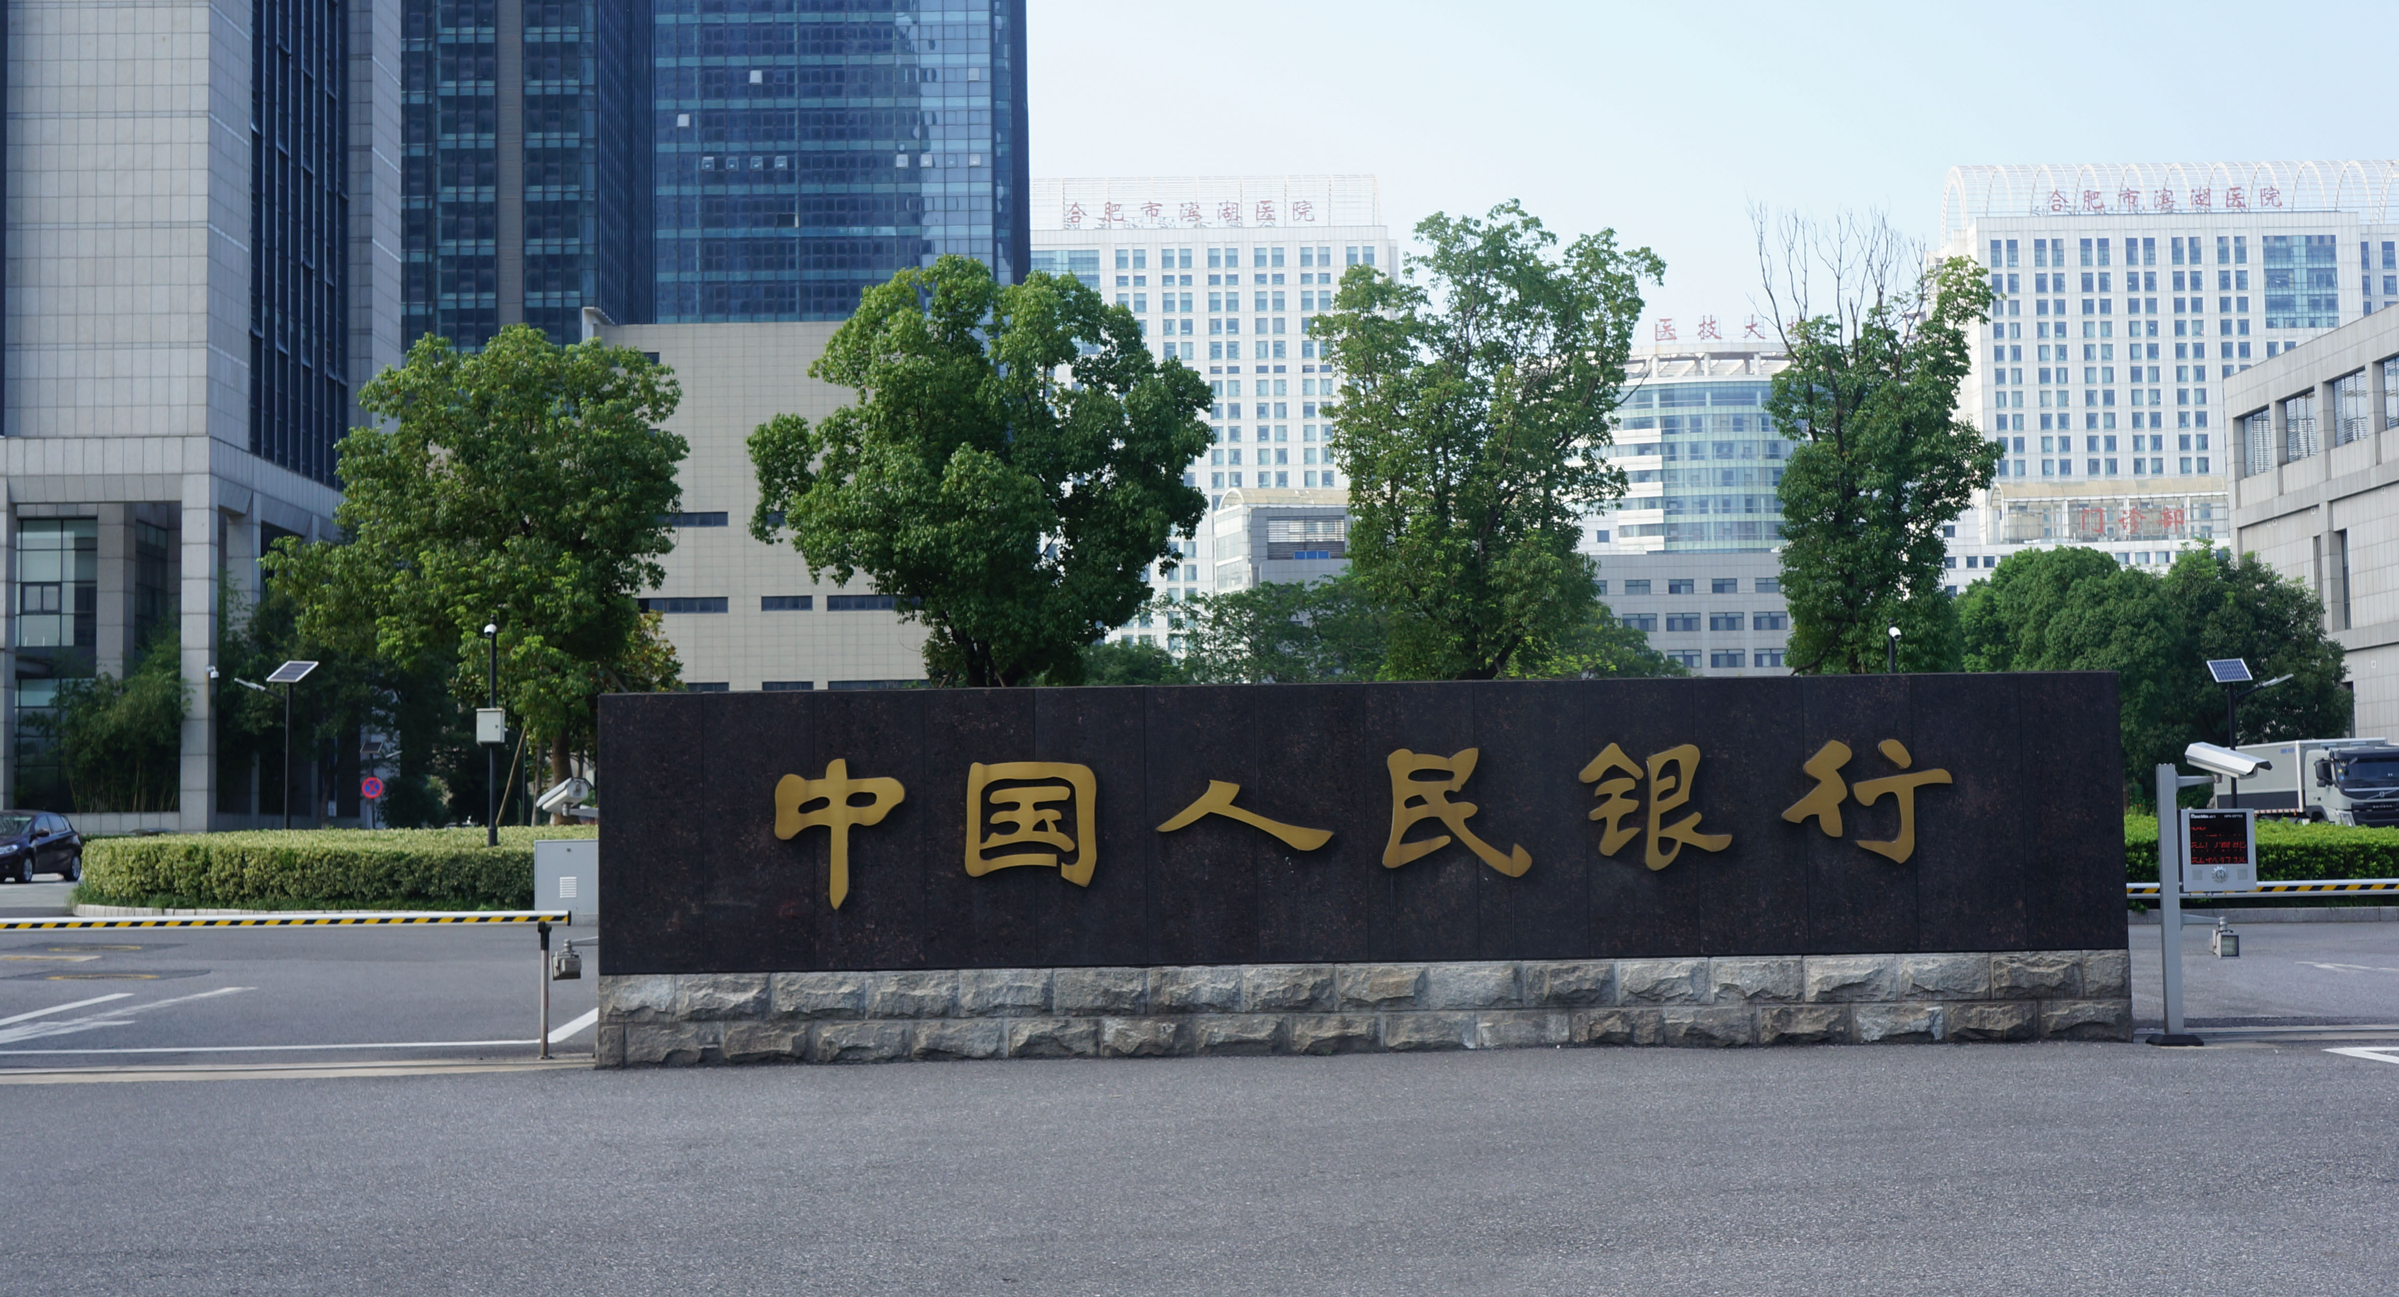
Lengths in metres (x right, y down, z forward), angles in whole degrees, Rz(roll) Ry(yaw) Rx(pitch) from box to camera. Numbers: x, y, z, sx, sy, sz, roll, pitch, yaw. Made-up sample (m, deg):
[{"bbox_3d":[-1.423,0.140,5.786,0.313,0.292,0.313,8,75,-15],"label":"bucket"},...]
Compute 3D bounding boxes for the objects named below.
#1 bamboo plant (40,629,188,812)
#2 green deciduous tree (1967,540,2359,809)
[{"bbox_3d":[-35.753,2.594,88.000,4.900,6.300,3.200,-1,-4,-1],"label":"bamboo plant"},{"bbox_3d":[31.987,1.579,90.000,12.800,10.000,8.500,-1,-4,-1],"label":"green deciduous tree"}]

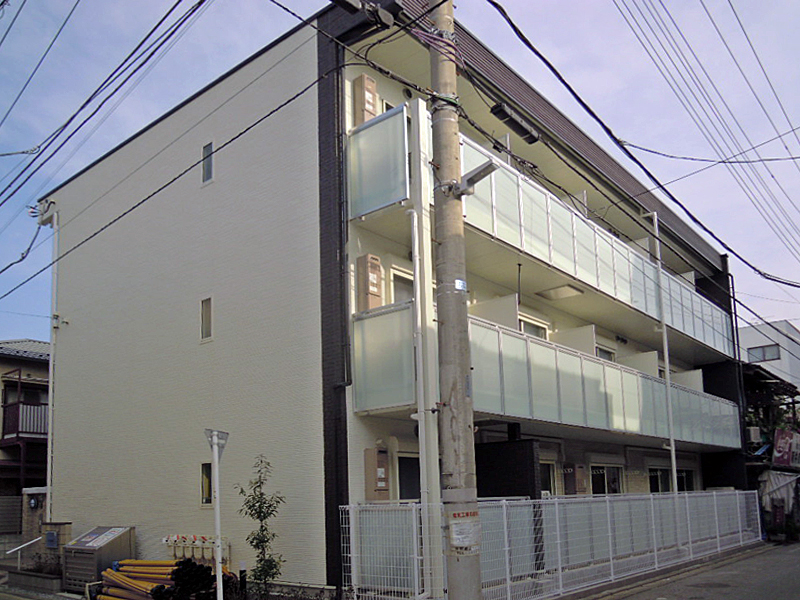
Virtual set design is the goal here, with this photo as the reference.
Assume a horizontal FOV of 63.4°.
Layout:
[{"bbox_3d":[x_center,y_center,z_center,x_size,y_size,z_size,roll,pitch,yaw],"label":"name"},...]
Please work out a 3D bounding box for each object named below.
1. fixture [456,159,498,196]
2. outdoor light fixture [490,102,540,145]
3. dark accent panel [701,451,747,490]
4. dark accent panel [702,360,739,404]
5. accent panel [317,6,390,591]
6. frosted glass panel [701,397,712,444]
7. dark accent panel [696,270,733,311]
[{"bbox_3d":[0.713,-1.132,5.882,0.445,0.130,0.140,-31,-31,32],"label":"fixture"},{"bbox_3d":[1.238,-1.892,6.935,0.160,0.160,0.820,-14,-21,38],"label":"outdoor light fixture"},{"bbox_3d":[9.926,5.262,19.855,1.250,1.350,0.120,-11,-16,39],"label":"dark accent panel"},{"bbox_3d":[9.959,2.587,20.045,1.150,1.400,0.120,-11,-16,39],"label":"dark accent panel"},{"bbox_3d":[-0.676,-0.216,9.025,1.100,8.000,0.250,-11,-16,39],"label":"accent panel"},{"bbox_3d":[8.234,3.237,17.385,0.050,1.300,1.000,-11,-16,39],"label":"frosted glass panel"},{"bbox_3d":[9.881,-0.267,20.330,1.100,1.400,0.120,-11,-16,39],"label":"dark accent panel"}]

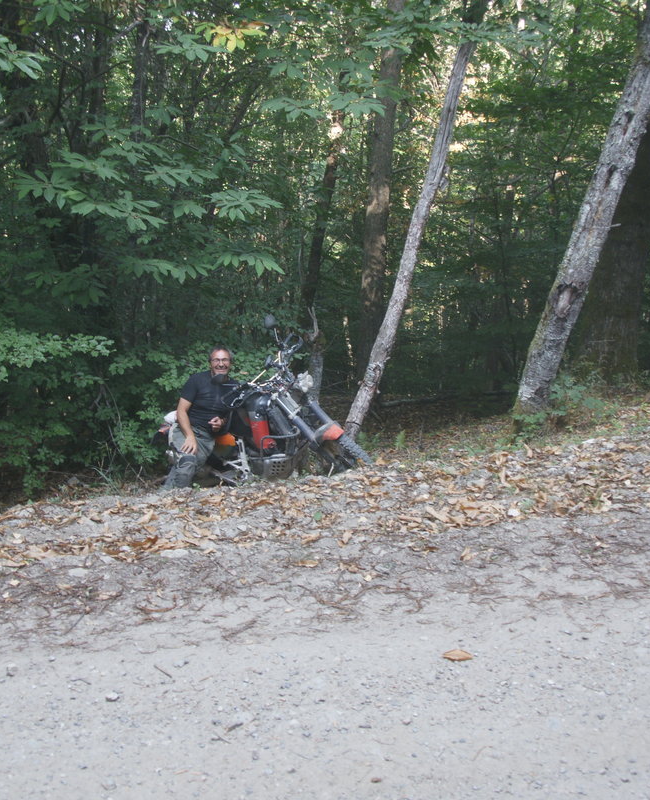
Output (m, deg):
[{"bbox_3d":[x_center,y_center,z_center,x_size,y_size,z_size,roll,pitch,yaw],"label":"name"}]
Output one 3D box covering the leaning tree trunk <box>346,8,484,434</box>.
[{"bbox_3d":[0.810,-1.545,7.925,0.280,3.910,0.260,15,2,0],"label":"leaning tree trunk"}]

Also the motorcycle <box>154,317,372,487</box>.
[{"bbox_3d":[-0.529,0.071,7.500,2.050,1.200,0.850,-6,20,21],"label":"motorcycle"}]

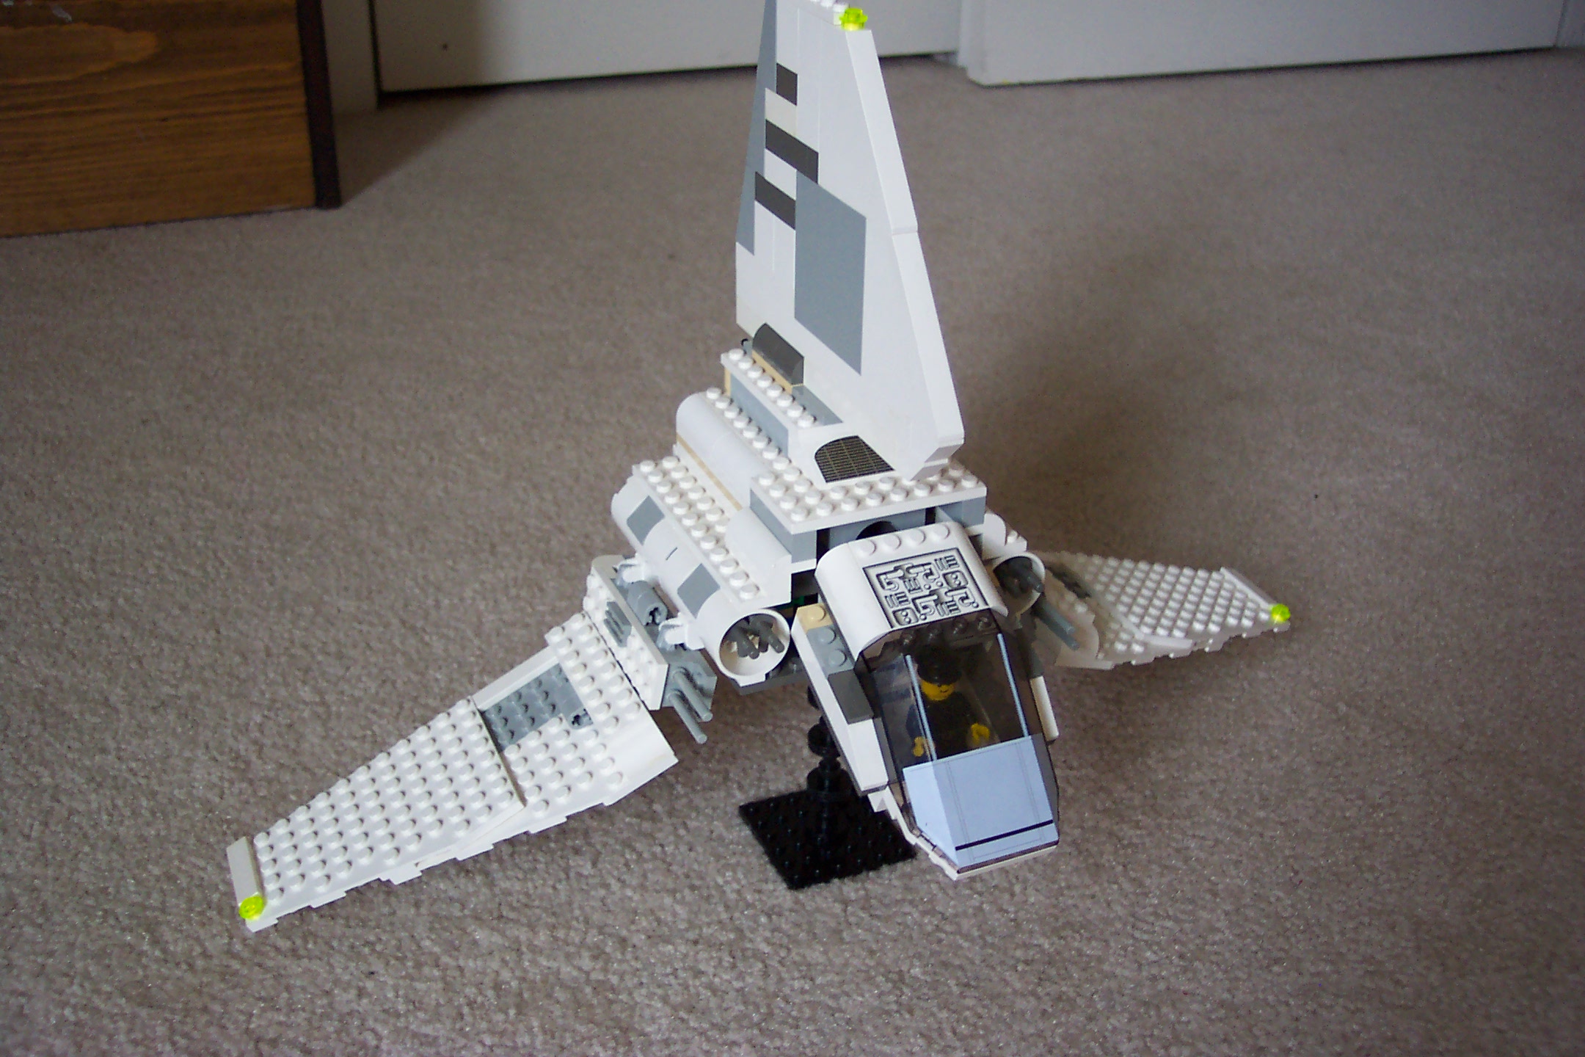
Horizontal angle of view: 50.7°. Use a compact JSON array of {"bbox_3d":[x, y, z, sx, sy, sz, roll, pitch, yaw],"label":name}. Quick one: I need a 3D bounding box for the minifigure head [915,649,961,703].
[{"bbox_3d":[0.042,0.042,0.485,0.012,0.012,0.012,5,42,-4],"label":"minifigure head"}]

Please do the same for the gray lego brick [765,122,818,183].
[{"bbox_3d":[0.003,-0.114,0.501,0.008,0.010,0.040,-11,31,-21],"label":"gray lego brick"}]

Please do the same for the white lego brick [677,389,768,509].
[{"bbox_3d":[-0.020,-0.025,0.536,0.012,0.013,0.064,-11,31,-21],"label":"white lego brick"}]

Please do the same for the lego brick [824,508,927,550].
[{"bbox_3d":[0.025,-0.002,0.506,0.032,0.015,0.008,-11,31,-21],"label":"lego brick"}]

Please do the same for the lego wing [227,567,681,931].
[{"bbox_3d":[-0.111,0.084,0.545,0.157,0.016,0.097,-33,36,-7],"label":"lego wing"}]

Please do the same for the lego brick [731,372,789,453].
[{"bbox_3d":[-0.007,-0.037,0.534,0.008,0.010,0.048,-11,31,-21],"label":"lego brick"}]

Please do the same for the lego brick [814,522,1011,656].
[{"bbox_3d":[0.036,0.016,0.484,0.049,0.012,0.032,-11,56,-21],"label":"lego brick"}]

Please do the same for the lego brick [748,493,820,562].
[{"bbox_3d":[-0.003,-0.001,0.496,0.008,0.010,0.032,-11,31,-21],"label":"lego brick"}]

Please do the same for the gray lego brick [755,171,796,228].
[{"bbox_3d":[-0.002,-0.103,0.522,0.008,0.010,0.032,-11,31,-21],"label":"gray lego brick"}]

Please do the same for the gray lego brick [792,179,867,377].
[{"bbox_3d":[0.014,-0.076,0.495,0.008,0.048,0.048,-11,31,-21],"label":"gray lego brick"}]

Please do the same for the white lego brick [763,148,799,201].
[{"bbox_3d":[0.000,-0.109,0.514,0.008,0.010,0.024,-11,31,-21],"label":"white lego brick"}]

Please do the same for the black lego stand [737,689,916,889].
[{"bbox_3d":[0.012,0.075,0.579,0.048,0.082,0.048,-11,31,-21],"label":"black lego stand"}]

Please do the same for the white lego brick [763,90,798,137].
[{"bbox_3d":[0.000,-0.126,0.503,0.008,0.010,0.024,-11,31,-21],"label":"white lego brick"}]

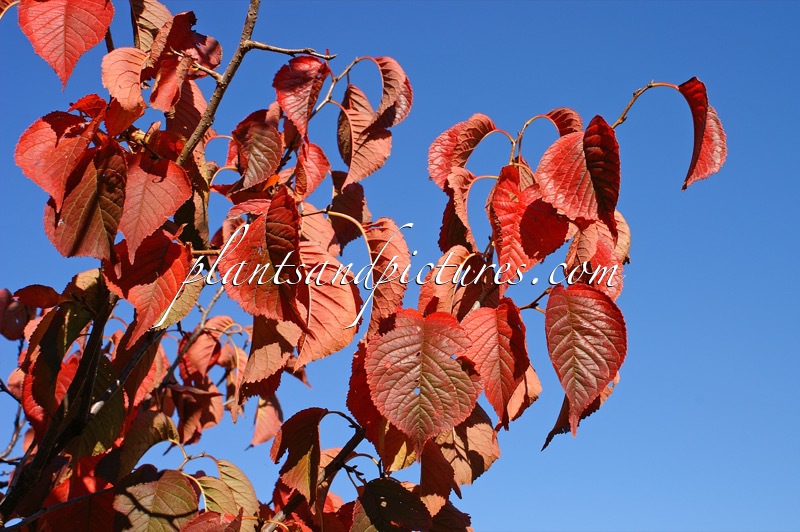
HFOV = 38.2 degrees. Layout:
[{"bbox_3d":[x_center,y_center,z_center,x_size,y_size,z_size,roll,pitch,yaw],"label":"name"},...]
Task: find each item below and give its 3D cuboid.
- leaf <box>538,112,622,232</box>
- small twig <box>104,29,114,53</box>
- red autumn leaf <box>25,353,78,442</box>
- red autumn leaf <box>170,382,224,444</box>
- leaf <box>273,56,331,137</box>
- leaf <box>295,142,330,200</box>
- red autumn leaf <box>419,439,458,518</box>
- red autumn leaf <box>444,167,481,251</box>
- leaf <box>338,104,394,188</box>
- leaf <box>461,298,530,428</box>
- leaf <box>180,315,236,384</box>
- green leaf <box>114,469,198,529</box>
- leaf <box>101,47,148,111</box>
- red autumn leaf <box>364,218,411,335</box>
[{"bbox_3d":[0.131,-0.068,0.850,0.060,0.090,0.042,-17,-15,5],"label":"leaf"},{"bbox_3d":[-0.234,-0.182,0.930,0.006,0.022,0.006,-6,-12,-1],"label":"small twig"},{"bbox_3d":[-0.302,0.113,1.000,0.052,0.080,0.035,-2,-12,11],"label":"red autumn leaf"},{"bbox_3d":[-0.223,0.162,1.270,0.058,0.070,0.038,0,-12,0],"label":"red autumn leaf"},{"bbox_3d":[-0.096,-0.163,1.120,0.050,0.083,0.030,10,-13,24],"label":"leaf"},{"bbox_3d":[-0.076,-0.082,1.000,0.028,0.044,0.022,4,-18,-14],"label":"leaf"},{"bbox_3d":[0.032,0.179,0.970,0.034,0.063,0.022,0,-17,0],"label":"red autumn leaf"},{"bbox_3d":[0.047,-0.043,0.860,0.034,0.065,0.045,-1,-13,-21],"label":"red autumn leaf"},{"bbox_3d":[-0.034,-0.114,1.120,0.055,0.087,0.030,2,-16,21],"label":"leaf"},{"bbox_3d":[0.082,0.084,1.000,0.064,0.113,0.035,-4,-15,6],"label":"leaf"},{"bbox_3d":[-0.211,0.092,1.270,0.060,0.077,0.038,-1,-12,6],"label":"leaf"},{"bbox_3d":[-0.199,0.192,0.950,0.063,0.049,0.035,0,-17,0],"label":"green leaf"},{"bbox_3d":[-0.266,-0.181,1.120,0.046,0.060,0.026,14,-13,-23],"label":"leaf"},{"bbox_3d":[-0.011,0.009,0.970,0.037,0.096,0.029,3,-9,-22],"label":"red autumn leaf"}]

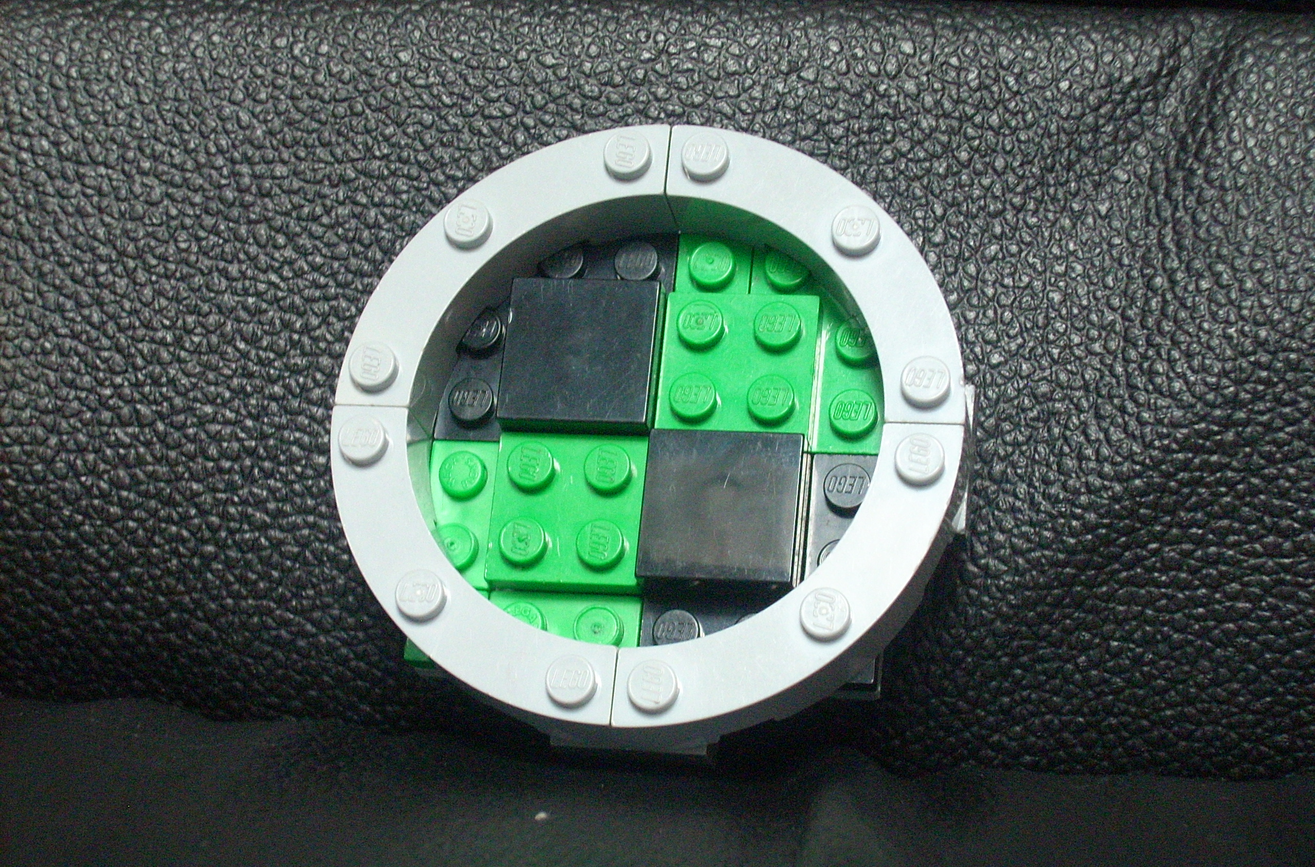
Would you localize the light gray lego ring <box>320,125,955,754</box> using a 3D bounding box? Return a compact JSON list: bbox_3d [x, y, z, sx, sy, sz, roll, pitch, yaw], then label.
[{"bbox_3d":[0.000,0.001,0.298,0.064,0.018,0.064,2,70,11],"label":"light gray lego ring"}]

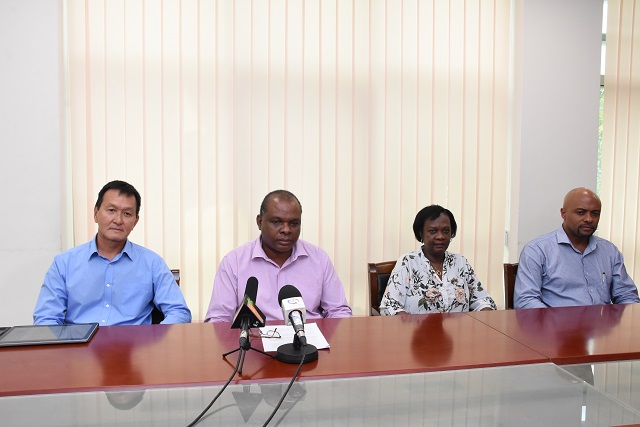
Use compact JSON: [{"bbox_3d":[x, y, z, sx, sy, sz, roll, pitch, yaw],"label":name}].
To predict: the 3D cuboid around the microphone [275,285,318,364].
[{"bbox_3d":[-0.069,0.324,1.633,0.125,0.190,0.210,0,4,-12],"label":"microphone"}]

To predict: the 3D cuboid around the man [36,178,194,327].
[{"bbox_3d":[-0.793,0.503,2.065,0.610,1.270,0.700,-1,4,-14],"label":"man"}]

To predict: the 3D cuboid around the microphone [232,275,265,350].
[{"bbox_3d":[-0.219,0.295,1.641,0.095,0.185,0.190,0,4,0],"label":"microphone"}]

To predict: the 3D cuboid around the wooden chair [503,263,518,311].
[{"bbox_3d":[1.226,0.675,2.486,0.540,0.900,0.580,0,4,-10],"label":"wooden chair"}]

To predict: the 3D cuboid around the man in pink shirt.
[{"bbox_3d":[-0.158,0.520,2.136,0.590,1.235,0.700,0,4,-7],"label":"man in pink shirt"}]

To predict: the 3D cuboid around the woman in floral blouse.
[{"bbox_3d":[0.517,0.546,2.278,0.510,1.175,0.680,0,4,-5],"label":"woman in floral blouse"}]

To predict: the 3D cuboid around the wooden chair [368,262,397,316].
[{"bbox_3d":[0.536,0.681,2.326,0.540,0.900,0.580,0,4,-10],"label":"wooden chair"}]

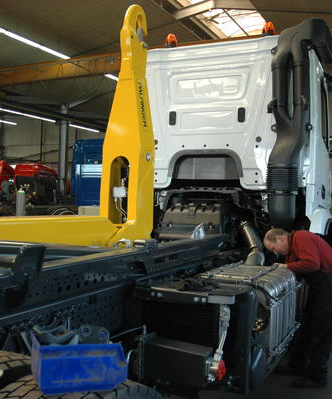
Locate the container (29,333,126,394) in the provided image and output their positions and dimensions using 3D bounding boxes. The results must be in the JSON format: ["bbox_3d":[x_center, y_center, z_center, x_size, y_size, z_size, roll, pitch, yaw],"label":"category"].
[{"bbox_3d":[-0.252,0.464,1.297,0.245,0.130,0.160,5,-4,-24],"label":"container"}]

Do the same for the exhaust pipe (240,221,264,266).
[{"bbox_3d":[0.855,0.440,4.450,0.160,0.460,0.160,-10,-14,-16],"label":"exhaust pipe"}]

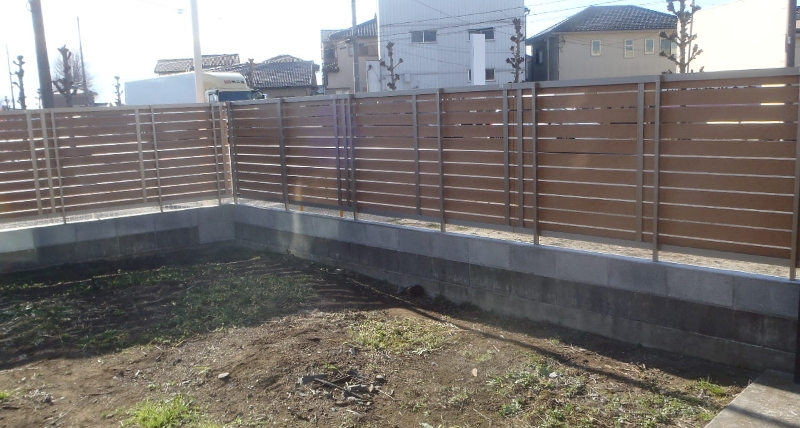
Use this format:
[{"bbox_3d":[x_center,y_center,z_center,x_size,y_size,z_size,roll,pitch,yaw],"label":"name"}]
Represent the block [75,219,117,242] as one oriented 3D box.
[{"bbox_3d":[-3.245,0.164,6.899,0.395,0.195,0.120,-8,11,-34],"label":"block"}]

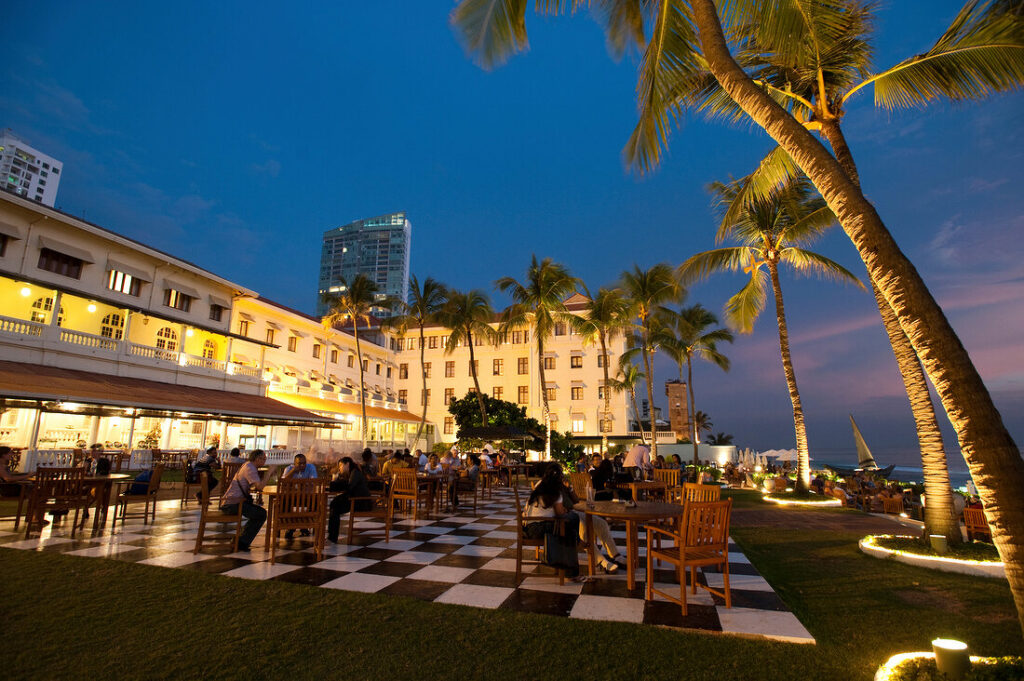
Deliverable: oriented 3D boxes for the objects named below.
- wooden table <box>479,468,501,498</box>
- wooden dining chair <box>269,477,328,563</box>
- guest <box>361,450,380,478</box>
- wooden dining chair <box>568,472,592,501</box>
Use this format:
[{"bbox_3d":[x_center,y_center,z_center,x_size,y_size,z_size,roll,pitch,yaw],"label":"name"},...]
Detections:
[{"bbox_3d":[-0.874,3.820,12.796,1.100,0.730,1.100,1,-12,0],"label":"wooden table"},{"bbox_3d":[-2.551,2.134,5.757,0.560,0.930,0.570,7,-14,-26],"label":"wooden dining chair"},{"bbox_3d":[-2.902,2.882,9.941,0.750,1.240,0.500,8,-14,-30],"label":"guest"},{"bbox_3d":[1.325,2.659,7.918,0.570,0.930,0.560,10,-15,-36],"label":"wooden dining chair"}]

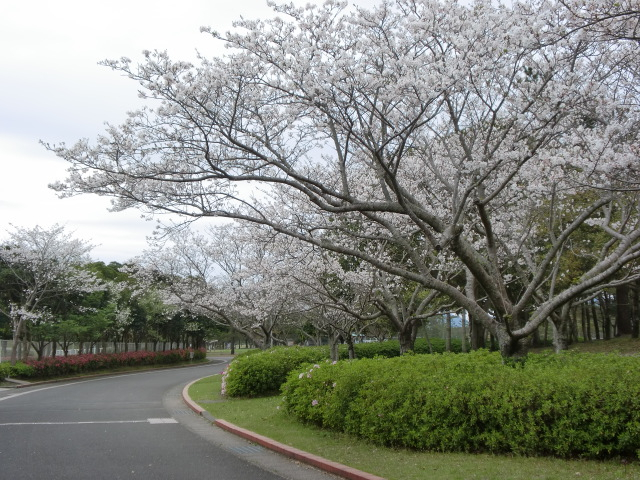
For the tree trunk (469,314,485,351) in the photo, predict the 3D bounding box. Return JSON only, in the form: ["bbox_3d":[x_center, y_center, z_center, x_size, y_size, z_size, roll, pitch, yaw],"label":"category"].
[{"bbox_3d":[5.643,3.408,40.000,0.469,1.442,0.469,0,-5,0],"label":"tree trunk"}]

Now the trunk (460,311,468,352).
[{"bbox_3d":[5.471,3.502,42.000,0.227,1.666,0.227,0,-5,0],"label":"trunk"}]

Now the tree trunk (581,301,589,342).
[{"bbox_3d":[10.968,3.421,46.000,0.270,1.659,0.270,0,-5,0],"label":"tree trunk"}]

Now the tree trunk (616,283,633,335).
[{"bbox_3d":[12.078,2.737,44.000,0.575,2.102,0.575,0,-5,0],"label":"tree trunk"}]

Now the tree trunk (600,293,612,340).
[{"bbox_3d":[11.622,3.103,45.000,0.325,1.947,0.325,0,-5,0],"label":"tree trunk"}]

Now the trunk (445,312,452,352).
[{"bbox_3d":[4.865,3.540,42.000,0.227,1.590,0.227,0,-5,0],"label":"trunk"}]

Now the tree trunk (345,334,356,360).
[{"bbox_3d":[1.127,4.047,41.000,0.314,1.109,0.314,0,-5,0],"label":"tree trunk"}]

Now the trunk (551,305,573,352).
[{"bbox_3d":[6.967,2.582,32.000,0.490,1.442,0.490,0,-5,0],"label":"trunk"}]

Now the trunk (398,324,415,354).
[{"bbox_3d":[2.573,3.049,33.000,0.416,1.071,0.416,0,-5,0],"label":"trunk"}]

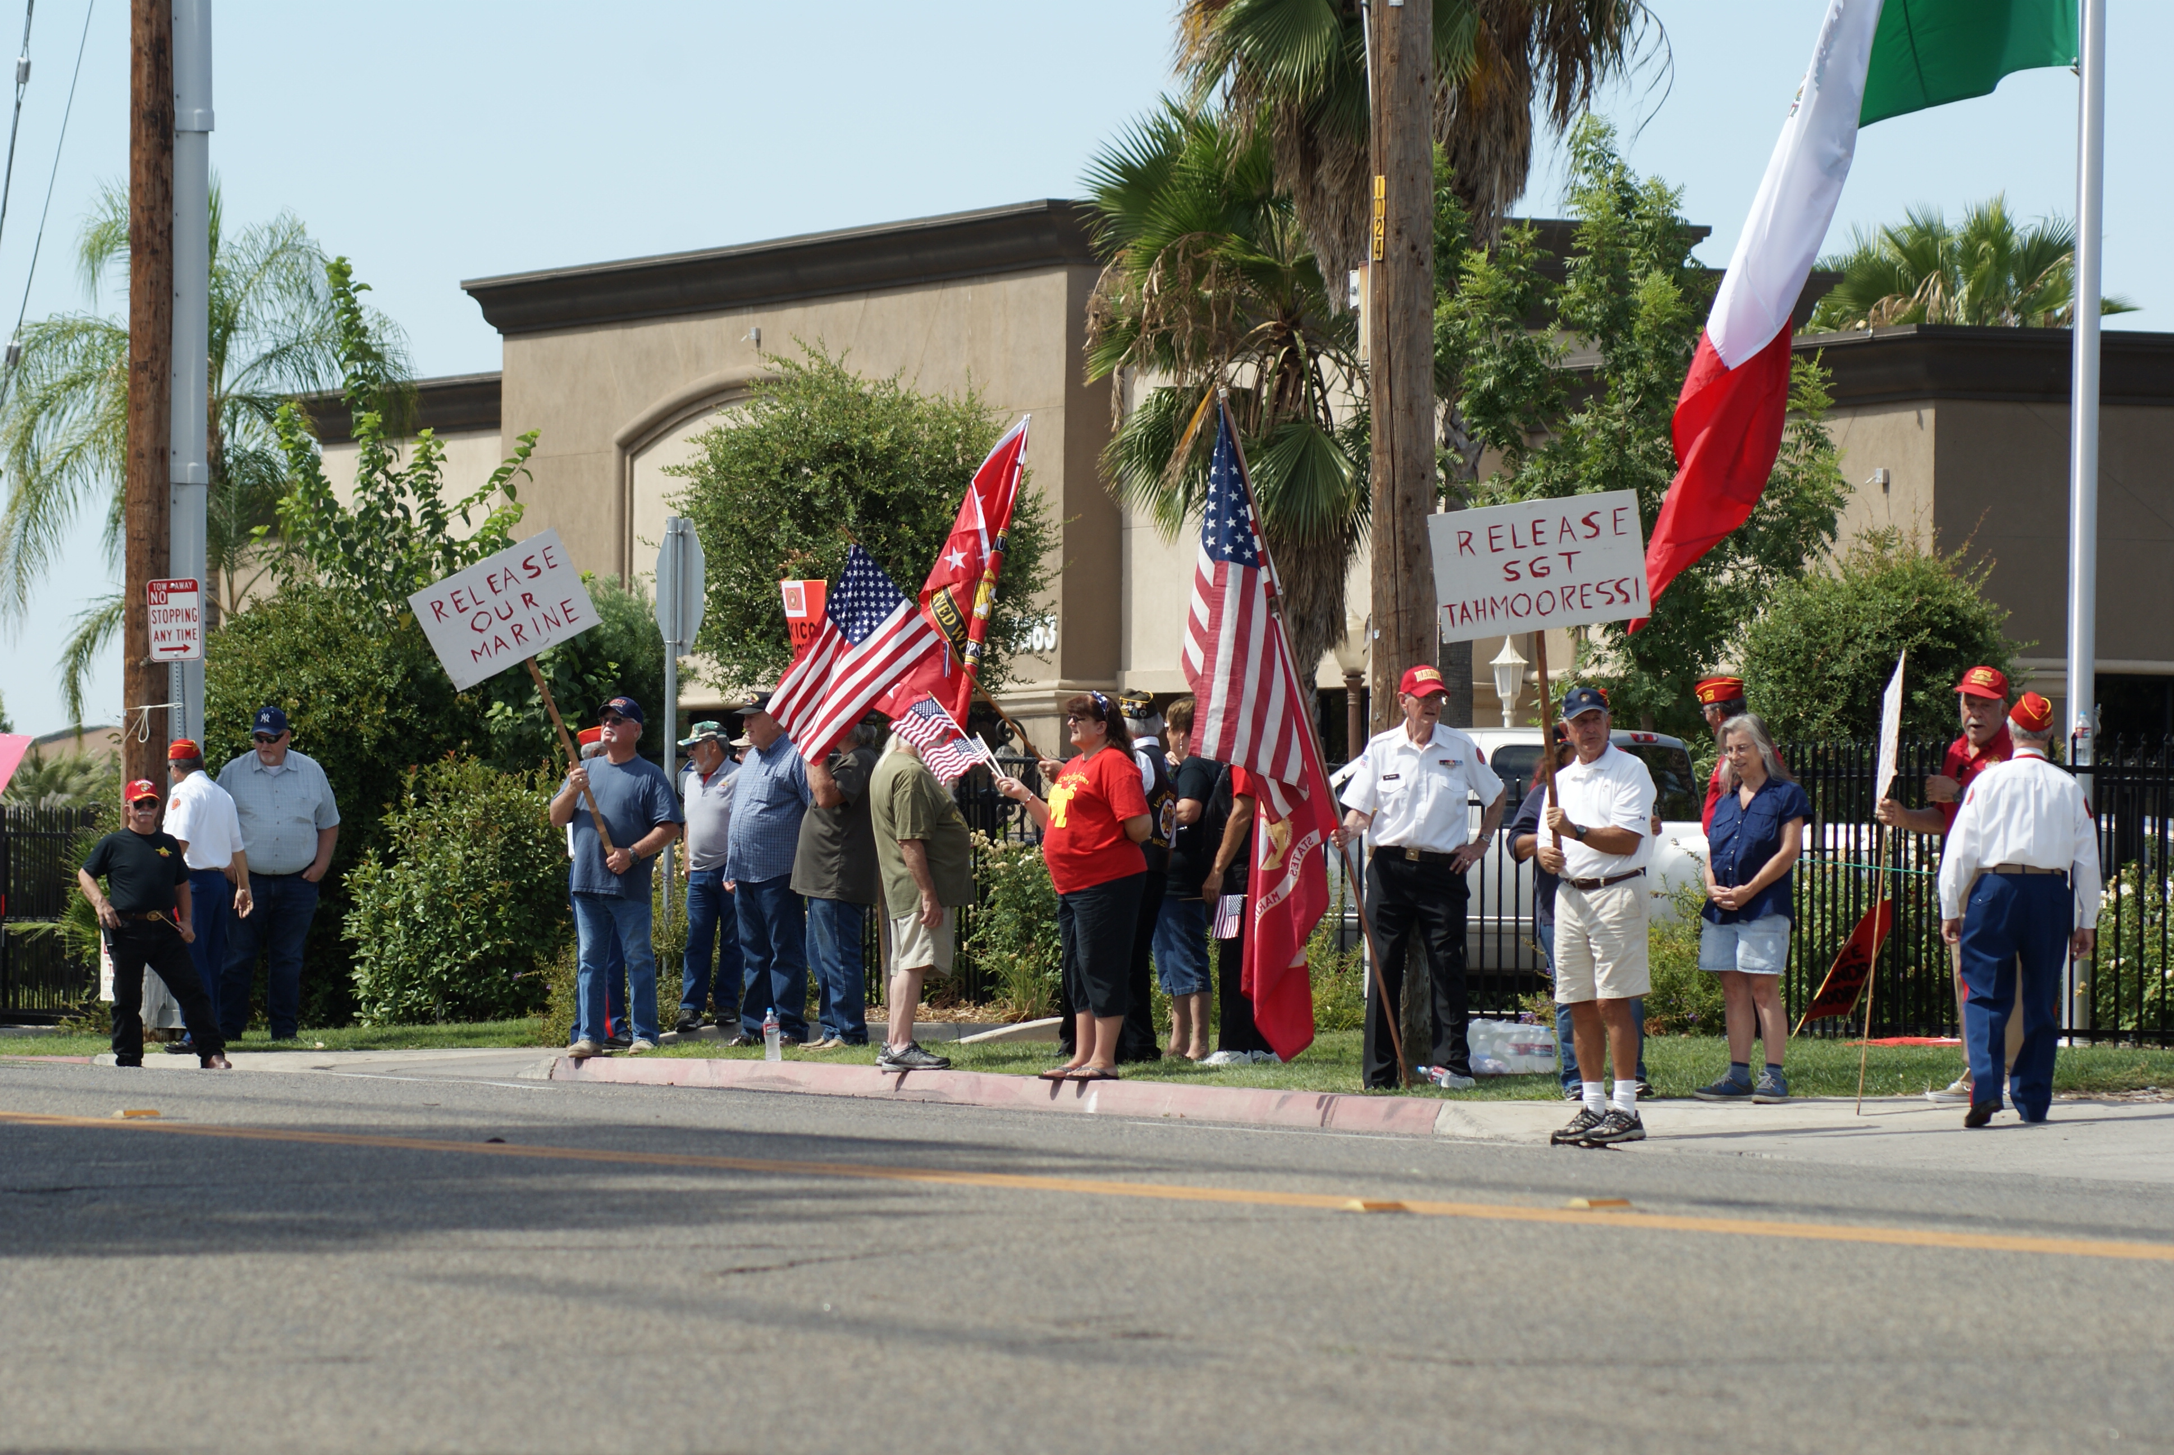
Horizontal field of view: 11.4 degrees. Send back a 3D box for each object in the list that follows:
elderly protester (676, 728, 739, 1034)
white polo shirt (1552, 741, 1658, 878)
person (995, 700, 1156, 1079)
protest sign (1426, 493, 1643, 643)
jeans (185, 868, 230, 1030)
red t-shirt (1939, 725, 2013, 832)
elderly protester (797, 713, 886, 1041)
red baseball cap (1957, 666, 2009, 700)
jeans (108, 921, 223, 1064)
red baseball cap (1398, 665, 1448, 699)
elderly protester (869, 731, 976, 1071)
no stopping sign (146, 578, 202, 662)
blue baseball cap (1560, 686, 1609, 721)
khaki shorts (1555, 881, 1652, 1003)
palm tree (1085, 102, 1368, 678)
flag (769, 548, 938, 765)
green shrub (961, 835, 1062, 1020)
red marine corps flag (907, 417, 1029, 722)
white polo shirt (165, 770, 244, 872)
[{"bbox_3d":[-2.050,0.809,59.300,0.480,1.690,0.350,0,-1,33],"label":"elderly protester"},{"bbox_3d":[2.005,0.332,42.600,0.460,0.560,0.320,0,-1,38],"label":"white polo shirt"},{"bbox_3d":[-0.026,0.681,46.700,0.620,1.660,0.540,0,-1,-30],"label":"person"},{"bbox_3d":[1.810,-0.646,43.600,0.830,0.515,0.015,-8,0,10],"label":"protest sign"},{"bbox_3d":[-4.905,1.274,60.500,0.380,0.980,0.360,1,-1,-37],"label":"jeans"},{"bbox_3d":[3.783,0.299,45.600,0.520,0.660,0.330,0,-1,20],"label":"red t-shirt"},{"bbox_3d":[-1.294,0.808,56.600,0.450,1.730,0.500,1,-1,-25],"label":"elderly protester"},{"bbox_3d":[3.787,-0.190,46.000,0.190,0.145,0.280,0,-1,23],"label":"red baseball cap"},{"bbox_3d":[-4.996,1.445,59.000,0.600,0.800,0.340,0,-1,-6],"label":"jeans"},{"bbox_3d":[1.400,-0.191,45.300,0.180,0.140,0.260,1,-1,-37],"label":"red baseball cap"},{"bbox_3d":[-0.733,0.714,48.700,0.450,1.680,0.540,0,-1,20],"label":"elderly protester"},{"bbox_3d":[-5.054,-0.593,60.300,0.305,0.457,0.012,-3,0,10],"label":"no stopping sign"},{"bbox_3d":[1.944,-0.089,42.500,0.185,0.135,0.270,1,-1,-7],"label":"blue baseball cap"},{"bbox_3d":[2.067,0.856,43.700,0.410,0.500,0.330,0,-1,36],"label":"khaki shorts"},{"bbox_3d":[1.475,-1.468,84.000,2.900,6.700,2.900,0,0,0],"label":"palm tree"},{"bbox_3d":[-1.170,-0.339,50.500,0.820,0.630,0.200,-43,0,0],"label":"flag"},{"bbox_3d":[-0.362,1.123,61.800,0.800,1.070,0.750,0,0,0],"label":"green shrub"},{"bbox_3d":[-0.564,-0.706,49.200,0.620,1.420,0.350,0,-1,-6],"label":"red marine corps flag"},{"bbox_3d":[-4.905,0.519,60.500,0.480,0.570,0.320,0,-1,-34],"label":"white polo shirt"}]

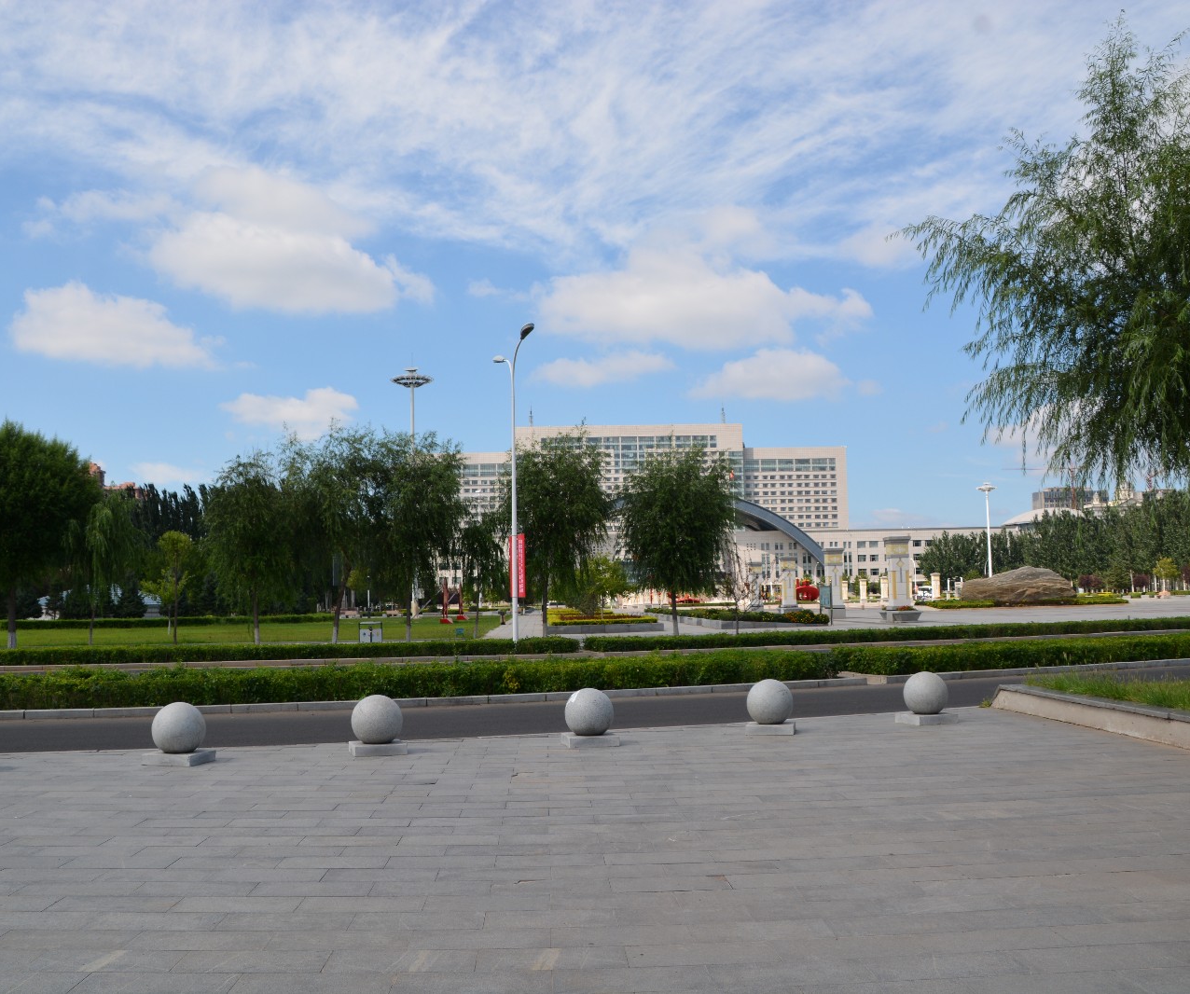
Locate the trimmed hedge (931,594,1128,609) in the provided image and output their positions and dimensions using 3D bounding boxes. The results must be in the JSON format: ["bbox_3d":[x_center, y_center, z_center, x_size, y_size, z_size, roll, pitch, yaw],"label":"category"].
[{"bbox_3d":[34.818,8.638,91.596,15.500,0.650,9.000,-2,-5,6],"label":"trimmed hedge"}]

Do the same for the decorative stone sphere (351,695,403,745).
[{"bbox_3d":[-2.212,2.285,11.382,0.510,0.490,0.510,-1,-5,0],"label":"decorative stone sphere"}]

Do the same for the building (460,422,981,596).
[{"bbox_3d":[19.346,0.139,406.535,200.000,73.000,140.000,-1,-5,1],"label":"building"}]

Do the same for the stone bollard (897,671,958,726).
[{"bbox_3d":[3.759,2.273,12.697,0.530,0.570,0.530,1,-6,-14],"label":"stone bollard"}]

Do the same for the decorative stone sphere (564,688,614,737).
[{"bbox_3d":[-0.055,2.274,11.743,0.510,0.490,0.510,-1,-5,0],"label":"decorative stone sphere"}]

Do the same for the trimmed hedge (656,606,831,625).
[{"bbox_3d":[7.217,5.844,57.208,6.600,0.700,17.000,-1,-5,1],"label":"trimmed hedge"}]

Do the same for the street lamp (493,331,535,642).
[{"bbox_3d":[-2.616,-0.399,36.120,0.500,10.789,3.000,1,-6,-18],"label":"street lamp"}]

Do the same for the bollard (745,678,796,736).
[{"bbox_3d":[1.905,2.264,12.147,0.530,0.570,0.530,-2,-6,12],"label":"bollard"}]

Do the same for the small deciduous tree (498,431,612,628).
[{"bbox_3d":[-1.636,1.349,42.399,4.290,7.900,4.290,-1,-5,0],"label":"small deciduous tree"}]

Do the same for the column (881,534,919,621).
[{"bbox_3d":[14.349,3.904,52.829,1.120,4.040,1.120,-1,-5,1],"label":"column"}]

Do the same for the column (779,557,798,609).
[{"bbox_3d":[15.846,7.336,91.600,1.500,4.900,1.500,0,-5,-3],"label":"column"}]

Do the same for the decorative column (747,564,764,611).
[{"bbox_3d":[15.244,8.611,106.000,1.450,4.900,1.450,0,-5,-3],"label":"decorative column"}]

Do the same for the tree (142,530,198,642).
[{"bbox_3d":[-14.223,3.157,37.496,1.837,4.136,1.837,0,-6,-11],"label":"tree"}]

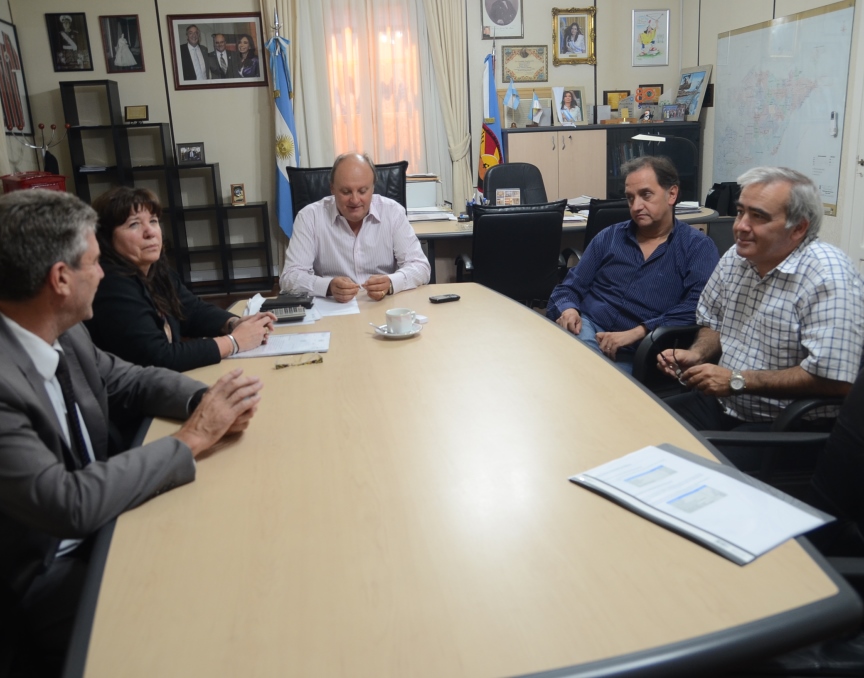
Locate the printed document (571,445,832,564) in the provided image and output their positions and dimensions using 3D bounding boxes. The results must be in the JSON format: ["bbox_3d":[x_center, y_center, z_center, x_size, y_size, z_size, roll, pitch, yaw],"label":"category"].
[{"bbox_3d":[0.393,0.234,1.056,0.215,0.010,0.305,-12,18,-29],"label":"printed document"}]

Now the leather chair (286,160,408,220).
[{"bbox_3d":[-0.287,-0.077,2.893,0.600,1.170,0.640,-5,16,-8],"label":"leather chair"}]

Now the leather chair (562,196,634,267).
[{"bbox_3d":[1.194,-0.460,4.489,0.570,0.900,0.590,-5,16,-8],"label":"leather chair"}]

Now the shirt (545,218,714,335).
[{"bbox_3d":[0.669,-0.203,2.380,0.540,0.440,0.370,10,20,38],"label":"shirt"}]

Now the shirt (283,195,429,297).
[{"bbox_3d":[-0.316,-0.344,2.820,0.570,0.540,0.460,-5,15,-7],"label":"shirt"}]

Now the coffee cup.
[{"bbox_3d":[-0.087,-0.053,2.054,0.099,0.062,0.079,-14,19,-35],"label":"coffee cup"}]

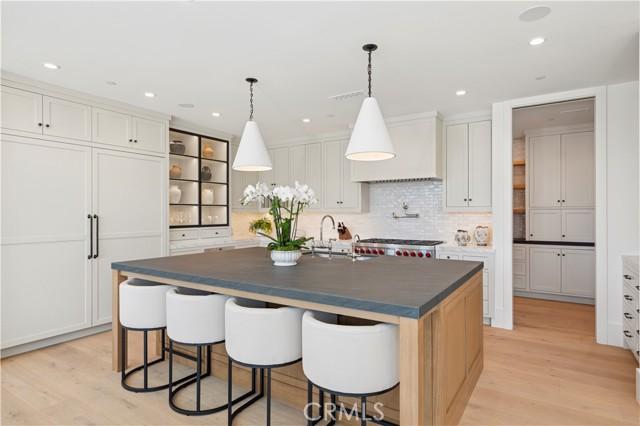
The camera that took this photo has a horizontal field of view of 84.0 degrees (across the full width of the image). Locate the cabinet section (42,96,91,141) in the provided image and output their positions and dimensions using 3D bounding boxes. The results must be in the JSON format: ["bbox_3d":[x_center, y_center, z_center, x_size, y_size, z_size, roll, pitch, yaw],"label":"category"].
[{"bbox_3d":[-2.836,-0.982,3.871,0.420,0.409,0.452,0,0,33],"label":"cabinet section"}]

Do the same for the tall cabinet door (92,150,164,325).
[{"bbox_3d":[-2.336,0.279,4.384,0.050,2.008,0.902,0,0,33],"label":"tall cabinet door"}]

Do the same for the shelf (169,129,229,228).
[{"bbox_3d":[-2.020,-0.482,5.650,0.360,1.432,1.190,0,0,33],"label":"shelf"}]

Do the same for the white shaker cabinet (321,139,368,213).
[{"bbox_3d":[0.426,-0.606,5.925,0.734,1.201,0.302,0,0,33],"label":"white shaker cabinet"}]

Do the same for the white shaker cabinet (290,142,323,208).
[{"bbox_3d":[-0.187,-0.608,6.322,0.726,1.186,0.302,0,0,33],"label":"white shaker cabinet"}]

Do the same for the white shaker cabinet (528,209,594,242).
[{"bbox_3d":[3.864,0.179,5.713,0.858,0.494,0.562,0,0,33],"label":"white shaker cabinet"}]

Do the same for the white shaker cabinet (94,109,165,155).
[{"bbox_3d":[-2.562,-0.988,4.529,0.614,0.426,0.913,0,0,33],"label":"white shaker cabinet"}]

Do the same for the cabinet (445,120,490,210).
[{"bbox_3d":[2.101,-0.627,4.953,0.676,1.230,0.330,0,0,33],"label":"cabinet"}]

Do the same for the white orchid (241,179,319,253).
[{"bbox_3d":[-0.338,0.015,3.000,0.620,0.590,0.420,0,0,0],"label":"white orchid"}]

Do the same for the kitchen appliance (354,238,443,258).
[{"bbox_3d":[1.207,0.917,5.307,1.215,0.965,0.710,0,0,33],"label":"kitchen appliance"}]

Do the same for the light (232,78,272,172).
[{"bbox_3d":[-0.683,-0.902,3.594,0.405,0.885,0.405,0,0,0],"label":"light"}]

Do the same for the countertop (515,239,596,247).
[{"bbox_3d":[3.689,0.453,5.820,1.321,0.046,0.614,0,0,33],"label":"countertop"}]

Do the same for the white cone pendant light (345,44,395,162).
[{"bbox_3d":[0.410,-0.902,2.883,0.405,0.885,0.405,0,0,0],"label":"white cone pendant light"}]

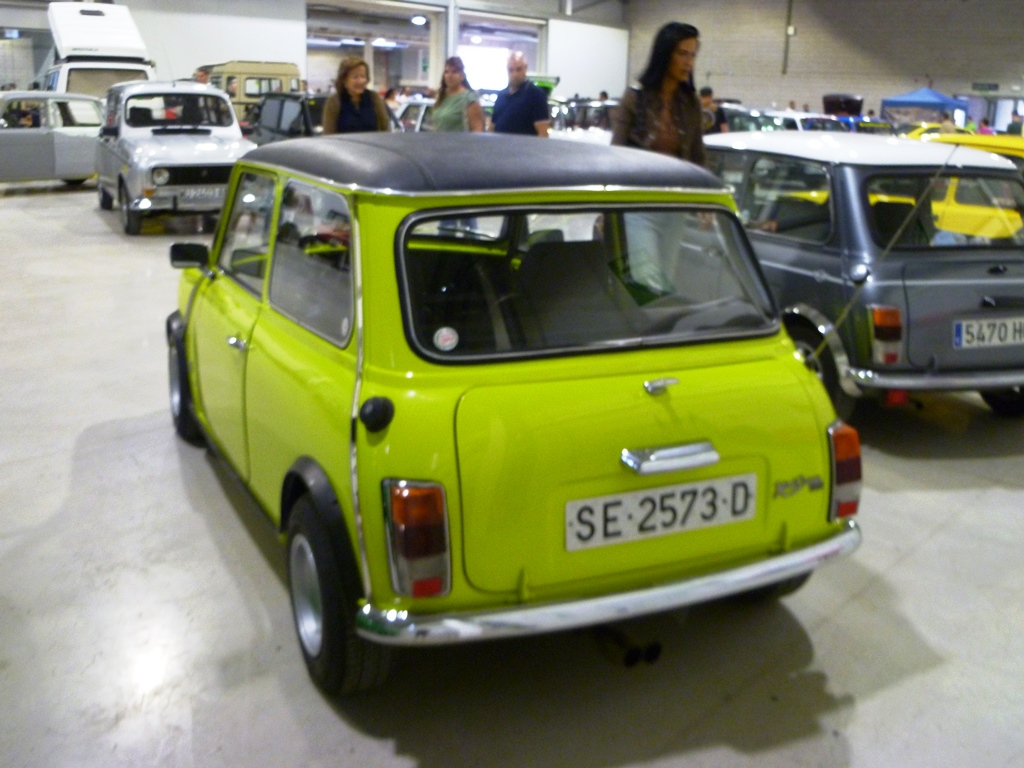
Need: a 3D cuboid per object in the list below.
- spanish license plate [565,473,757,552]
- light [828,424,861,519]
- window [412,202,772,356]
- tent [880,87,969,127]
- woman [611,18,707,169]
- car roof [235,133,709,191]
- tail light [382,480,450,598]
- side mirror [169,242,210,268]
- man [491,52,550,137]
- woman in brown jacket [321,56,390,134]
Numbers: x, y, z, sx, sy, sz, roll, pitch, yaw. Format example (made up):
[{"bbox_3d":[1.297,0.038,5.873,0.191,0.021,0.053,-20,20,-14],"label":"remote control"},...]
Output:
[{"bbox_3d":[0.336,0.286,2.110,0.515,0.110,0.015,-5,10,-26],"label":"spanish license plate"},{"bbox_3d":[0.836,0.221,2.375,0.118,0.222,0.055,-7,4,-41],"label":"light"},{"bbox_3d":[0.210,-0.258,2.284,1.000,0.360,0.070,-5,-16,-26],"label":"window"},{"bbox_3d":[16.275,-10.345,37.912,2.850,3.000,2.850,-13,22,-43],"label":"tent"},{"bbox_3d":[0.530,-0.534,3.840,0.450,1.750,0.320,-10,20,-38],"label":"woman"},{"bbox_3d":[-0.116,-0.686,2.853,1.120,0.145,1.290,-5,18,-26],"label":"car roof"},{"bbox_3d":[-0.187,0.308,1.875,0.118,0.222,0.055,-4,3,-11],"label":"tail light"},{"bbox_3d":[-1.087,-0.434,3.200,0.135,0.090,0.060,-8,19,-33],"label":"side mirror"},{"bbox_3d":[0.014,-1.512,7.049,0.490,1.810,0.310,7,17,16],"label":"man"},{"bbox_3d":[-1.019,-1.230,6.132,0.470,1.690,0.300,-2,16,-14],"label":"woman in brown jacket"}]

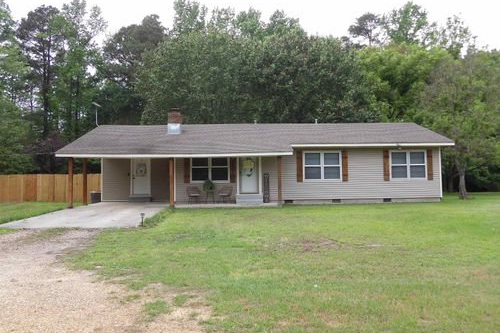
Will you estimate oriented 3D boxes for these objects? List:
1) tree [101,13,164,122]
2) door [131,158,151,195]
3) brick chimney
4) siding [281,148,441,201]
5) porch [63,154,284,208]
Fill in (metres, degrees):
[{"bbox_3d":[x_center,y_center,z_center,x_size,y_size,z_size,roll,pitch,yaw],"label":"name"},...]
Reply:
[{"bbox_3d":[-11.211,-6.017,38.712,6.172,17.487,6.172,-1,-2,-4],"label":"tree"},{"bbox_3d":[-5.483,0.436,20.396,0.914,2.000,0.100,-1,-2,-4],"label":"door"},{"bbox_3d":[-3.925,-2.342,21.374,0.762,1.331,0.700,-1,-2,-4],"label":"brick chimney"},{"bbox_3d":[5.481,0.403,19.829,7.962,2.658,0.400,-1,-2,-4],"label":"siding"},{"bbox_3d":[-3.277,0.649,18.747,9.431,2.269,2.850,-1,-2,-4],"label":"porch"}]

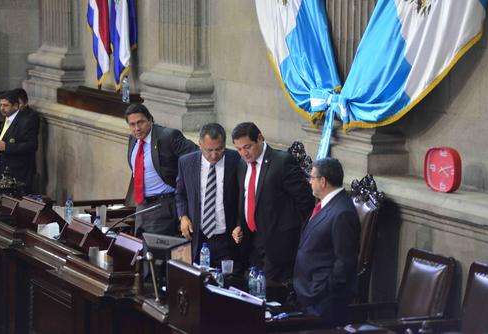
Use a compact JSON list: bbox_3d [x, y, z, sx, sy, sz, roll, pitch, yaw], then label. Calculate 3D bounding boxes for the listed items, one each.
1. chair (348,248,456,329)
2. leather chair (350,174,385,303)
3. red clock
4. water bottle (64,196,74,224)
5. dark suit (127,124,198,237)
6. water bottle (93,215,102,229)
[{"bbox_3d":[0.863,1.054,11.015,0.640,1.060,0.590,-3,7,-24],"label":"chair"},{"bbox_3d":[0.466,0.778,11.641,0.660,1.420,0.630,-3,7,-24],"label":"leather chair"},{"bbox_3d":[1.400,0.024,13.220,0.080,0.310,0.300,-5,9,-36],"label":"red clock"},{"bbox_3d":[-1.345,0.341,14.464,0.066,0.240,0.066,-3,7,-24],"label":"water bottle"},{"bbox_3d":[-0.607,0.421,13.896,0.600,1.450,0.380,4,9,28],"label":"dark suit"},{"bbox_3d":[-1.045,0.461,13.414,0.066,0.240,0.066,-3,7,-24],"label":"water bottle"}]

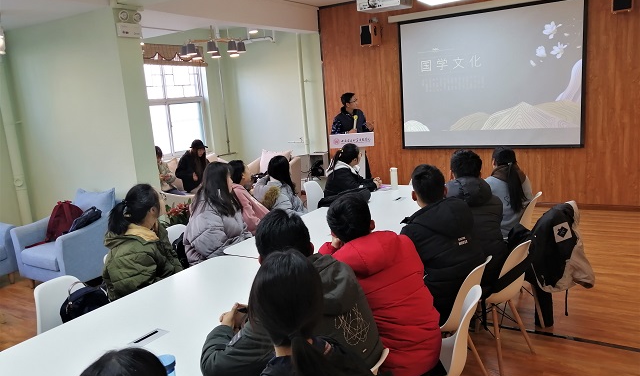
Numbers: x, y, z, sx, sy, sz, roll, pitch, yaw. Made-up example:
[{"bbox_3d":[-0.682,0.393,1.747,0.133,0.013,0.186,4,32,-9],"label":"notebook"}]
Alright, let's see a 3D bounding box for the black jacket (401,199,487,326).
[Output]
[{"bbox_3d":[0.644,0.378,2.944,0.500,0.660,0.480,-9,12,-25],"label":"black jacket"}]

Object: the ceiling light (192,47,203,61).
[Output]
[{"bbox_3d":[-1.633,-1.788,6.652,0.130,0.150,0.130,-4,11,1],"label":"ceiling light"}]

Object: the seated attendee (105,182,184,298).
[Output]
[{"bbox_3d":[-1.080,0.588,3.325,0.730,1.240,0.500,-8,11,-21],"label":"seated attendee"}]

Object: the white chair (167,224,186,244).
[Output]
[{"bbox_3d":[-0.805,0.681,3.734,0.530,0.820,0.470,-1,10,19],"label":"white chair"}]

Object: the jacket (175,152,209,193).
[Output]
[{"bbox_3d":[-1.971,-0.224,7.528,0.470,0.580,0.400,-8,11,-24],"label":"jacket"}]

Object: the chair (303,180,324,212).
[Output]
[{"bbox_3d":[0.152,0.344,5.275,0.530,0.820,0.465,0,11,20],"label":"chair"}]

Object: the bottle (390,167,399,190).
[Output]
[{"bbox_3d":[0.736,-0.102,4.955,0.075,0.230,0.075,1,11,28],"label":"bottle"}]

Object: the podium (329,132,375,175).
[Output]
[{"bbox_3d":[0.514,-0.191,7.249,0.620,1.160,0.450,-3,10,9],"label":"podium"}]

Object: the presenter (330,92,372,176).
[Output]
[{"bbox_3d":[0.498,-0.553,7.645,0.570,1.740,0.430,-6,10,-8],"label":"presenter"}]

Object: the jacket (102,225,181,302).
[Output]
[{"bbox_3d":[-1.147,0.516,3.326,0.460,0.590,0.480,-9,12,-23],"label":"jacket"}]

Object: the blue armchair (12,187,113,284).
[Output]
[{"bbox_3d":[-2.460,0.588,5.060,0.870,0.800,0.780,3,13,33],"label":"blue armchair"}]

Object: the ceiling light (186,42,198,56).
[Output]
[{"bbox_3d":[-1.595,-1.735,6.254,0.130,0.150,0.130,2,12,32],"label":"ceiling light"}]

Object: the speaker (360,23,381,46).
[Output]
[{"bbox_3d":[0.732,-2.231,7.315,0.185,0.290,0.240,2,12,32],"label":"speaker"}]

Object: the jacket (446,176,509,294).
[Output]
[{"bbox_3d":[0.970,0.275,3.257,0.490,0.690,0.440,-5,11,-3],"label":"jacket"}]

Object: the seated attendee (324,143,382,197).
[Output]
[{"bbox_3d":[0.272,0.171,5.068,0.680,1.220,0.460,-4,10,-2],"label":"seated attendee"}]

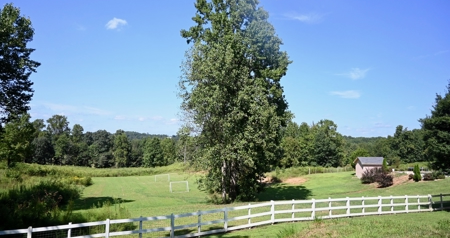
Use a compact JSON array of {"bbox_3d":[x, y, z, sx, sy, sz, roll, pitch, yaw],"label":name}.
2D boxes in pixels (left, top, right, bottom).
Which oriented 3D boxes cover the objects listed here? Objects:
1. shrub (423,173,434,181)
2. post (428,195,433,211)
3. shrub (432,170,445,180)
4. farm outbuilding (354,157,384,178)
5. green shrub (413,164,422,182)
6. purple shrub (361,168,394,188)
[{"bbox_3d":[27.105,7.791,39.958,1.598,1.051,1.500,0,-5,0],"label":"shrub"},{"bbox_3d":[15.559,6.389,22.714,0.190,1.231,0.190,0,-5,0],"label":"post"},{"bbox_3d":[28.814,7.489,40.488,1.620,1.333,1.600,0,-5,0],"label":"shrub"},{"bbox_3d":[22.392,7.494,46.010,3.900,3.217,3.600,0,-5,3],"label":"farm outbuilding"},{"bbox_3d":[25.009,7.008,39.025,1.150,2.288,1.200,0,-5,0],"label":"green shrub"},{"bbox_3d":[18.933,7.307,37.492,3.999,2.466,3.200,0,-5,0],"label":"purple shrub"}]

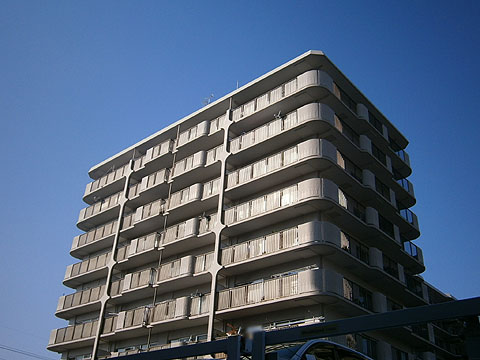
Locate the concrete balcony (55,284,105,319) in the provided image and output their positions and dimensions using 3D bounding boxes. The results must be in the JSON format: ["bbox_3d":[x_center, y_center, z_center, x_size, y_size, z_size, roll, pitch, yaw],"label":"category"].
[{"bbox_3d":[-12.644,10.101,41.229,7.896,1.288,1.736,-22,-39,36],"label":"concrete balcony"}]

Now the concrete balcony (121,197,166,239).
[{"bbox_3d":[-7.337,3.151,39.960,5.600,1.288,1.708,-22,-39,36],"label":"concrete balcony"}]

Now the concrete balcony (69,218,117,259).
[{"bbox_3d":[-12.344,5.296,44.089,7.896,1.288,1.736,-22,-39,36],"label":"concrete balcony"}]

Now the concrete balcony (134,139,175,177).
[{"bbox_3d":[-6.725,-1.700,42.628,5.012,1.246,1.652,-22,-39,36],"label":"concrete balcony"}]

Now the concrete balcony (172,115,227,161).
[{"bbox_3d":[-2.667,-3.325,39.475,5.208,1.246,1.652,-22,-39,36],"label":"concrete balcony"}]

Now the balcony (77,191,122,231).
[{"bbox_3d":[-12.194,2.893,45.519,7.896,1.288,1.736,-22,-39,36],"label":"balcony"}]

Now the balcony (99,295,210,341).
[{"bbox_3d":[-5.472,9.475,33.863,10.584,1.246,1.652,-22,-39,36],"label":"balcony"}]

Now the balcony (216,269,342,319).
[{"bbox_3d":[2.129,6.498,28.069,7.644,1.246,1.680,-22,-39,36],"label":"balcony"}]

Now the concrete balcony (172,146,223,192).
[{"bbox_3d":[-2.823,-0.927,38.038,5.208,1.246,1.652,-22,-39,36],"label":"concrete balcony"}]

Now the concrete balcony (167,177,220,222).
[{"bbox_3d":[-3.067,1.443,36.642,5.460,1.288,1.708,-22,-39,36],"label":"concrete balcony"}]

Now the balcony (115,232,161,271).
[{"bbox_3d":[-7.194,5.494,38.317,5.012,1.246,1.652,-22,-39,36],"label":"balcony"}]

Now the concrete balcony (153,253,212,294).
[{"bbox_3d":[-3.292,6.267,33.727,5.208,1.246,1.652,-22,-39,36],"label":"concrete balcony"}]

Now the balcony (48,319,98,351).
[{"bbox_3d":[-12.794,12.503,39.799,7.896,1.288,1.736,-22,-39,36],"label":"balcony"}]

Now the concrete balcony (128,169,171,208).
[{"bbox_3d":[-6.882,0.698,41.191,5.012,1.246,1.652,-22,-39,36],"label":"concrete balcony"}]

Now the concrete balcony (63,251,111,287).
[{"bbox_3d":[-12.494,7.698,42.659,7.896,1.288,1.736,-22,-39,36],"label":"concrete balcony"}]

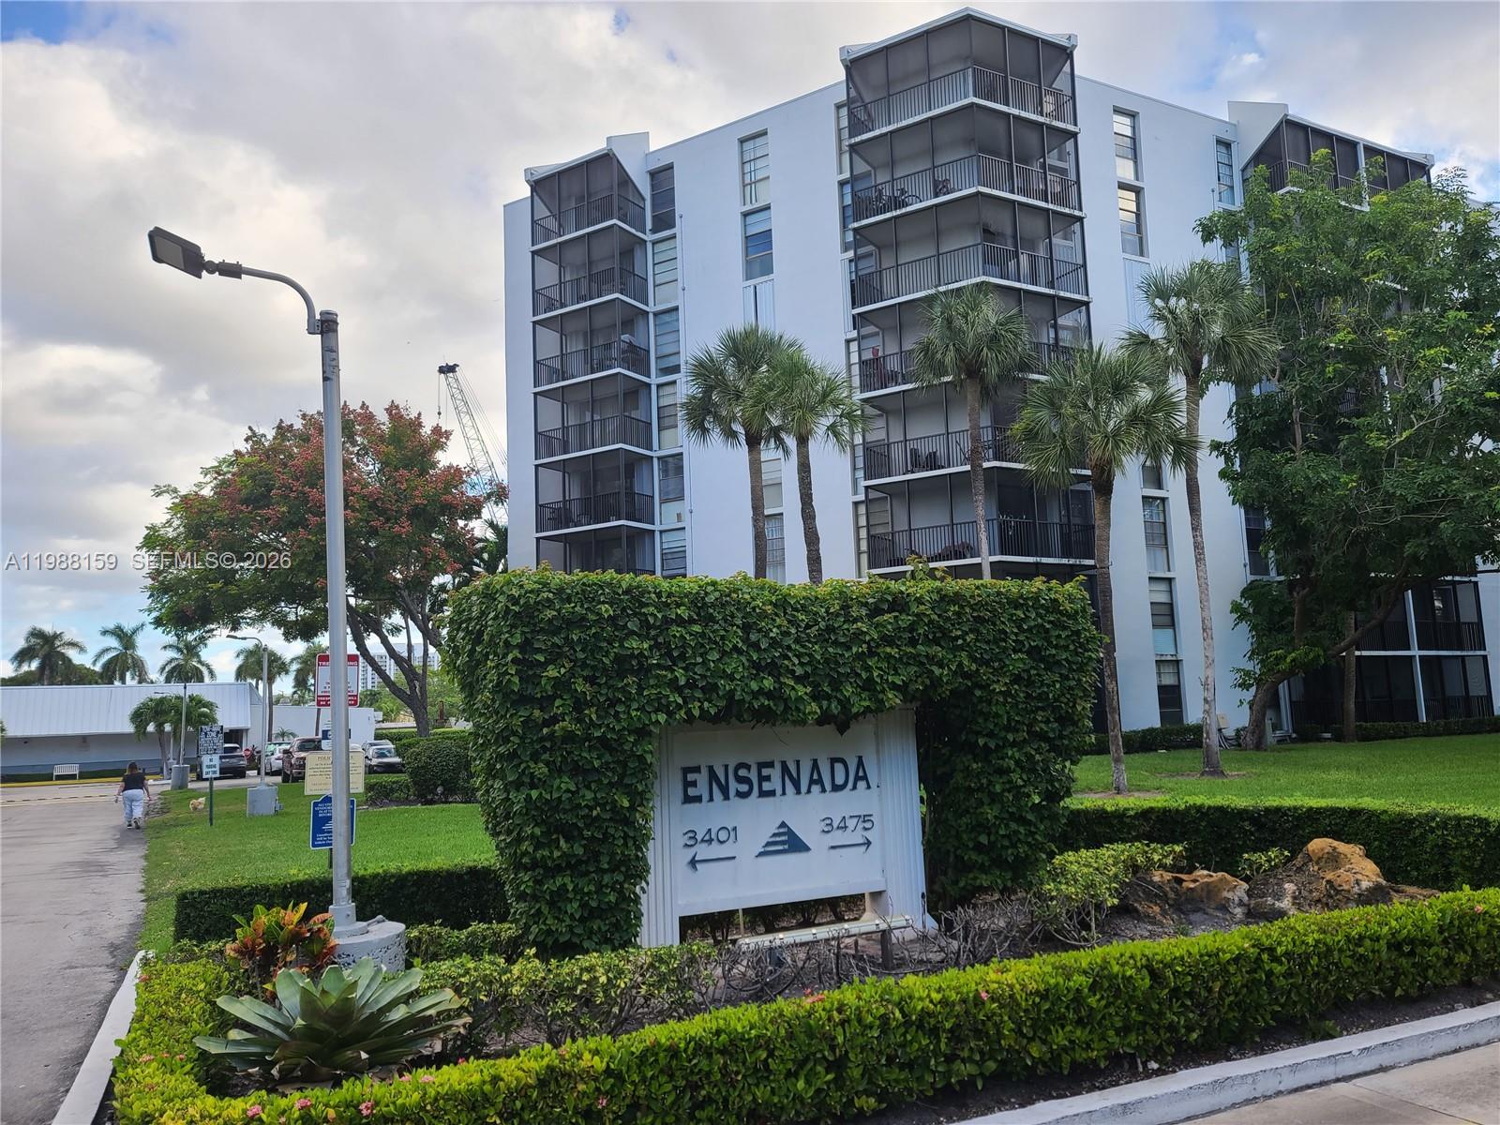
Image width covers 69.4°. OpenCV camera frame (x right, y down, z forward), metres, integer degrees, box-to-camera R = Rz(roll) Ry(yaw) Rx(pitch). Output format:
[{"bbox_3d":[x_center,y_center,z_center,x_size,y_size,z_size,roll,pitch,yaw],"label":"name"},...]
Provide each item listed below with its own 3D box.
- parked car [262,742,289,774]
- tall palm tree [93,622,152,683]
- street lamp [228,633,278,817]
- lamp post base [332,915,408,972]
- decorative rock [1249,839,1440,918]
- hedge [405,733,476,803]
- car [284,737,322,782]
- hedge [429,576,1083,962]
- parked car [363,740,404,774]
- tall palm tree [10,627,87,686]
[{"bbox_3d":[-24.442,9.990,56.098,1.850,1.600,4.600,1,-8,-27],"label":"parked car"},{"bbox_3d":[-55.614,11.071,96.005,5.300,11.459,5.300,-2,-7,0],"label":"tall palm tree"},{"bbox_3d":[-13.274,4.297,28.986,1.300,4.860,0.750,2,-8,-28],"label":"street lamp"},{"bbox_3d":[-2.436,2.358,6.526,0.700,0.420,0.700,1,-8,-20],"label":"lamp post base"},{"bbox_3d":[4.329,2.312,7.900,1.250,0.530,0.850,-6,-8,27],"label":"decorative rock"},{"bbox_3d":[-7.921,5.313,28.000,1.800,1.612,1.800,-2,-7,0],"label":"hedge"},{"bbox_3d":[-19.201,8.492,47.212,2.000,1.930,5.750,2,-8,-28],"label":"car"},{"bbox_3d":[0.245,1.478,8.966,5.200,2.740,0.850,0,-7,-18],"label":"hedge"},{"bbox_3d":[-19.280,10.241,57.595,1.830,1.550,4.600,1,-8,-25],"label":"parked car"},{"bbox_3d":[-60.315,10.927,93.005,6.200,10.898,6.200,-2,-7,0],"label":"tall palm tree"}]

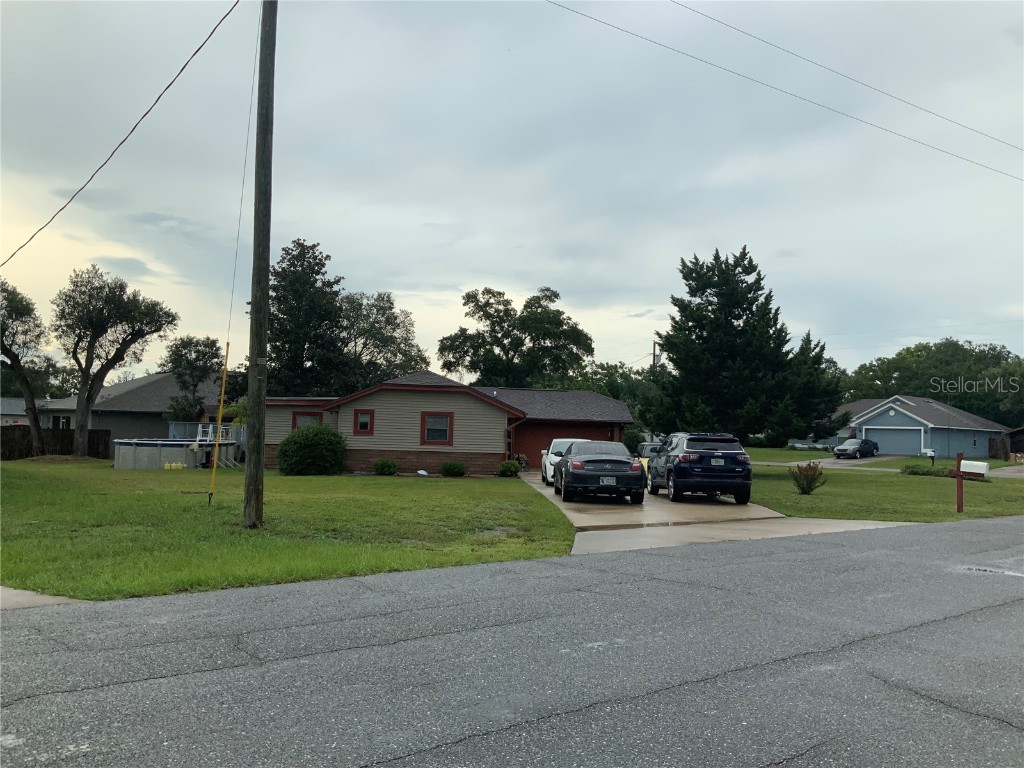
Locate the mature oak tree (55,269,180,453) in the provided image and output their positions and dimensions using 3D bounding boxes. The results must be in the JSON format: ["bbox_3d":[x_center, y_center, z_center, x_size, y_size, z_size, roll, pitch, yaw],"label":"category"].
[{"bbox_3d":[-20.567,-1.073,44.500,6.500,9.900,6.000,2,-4,-5],"label":"mature oak tree"}]

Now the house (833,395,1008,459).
[{"bbox_3d":[36.399,4.057,82.068,16.200,5.400,14.300,5,-5,-42],"label":"house"}]

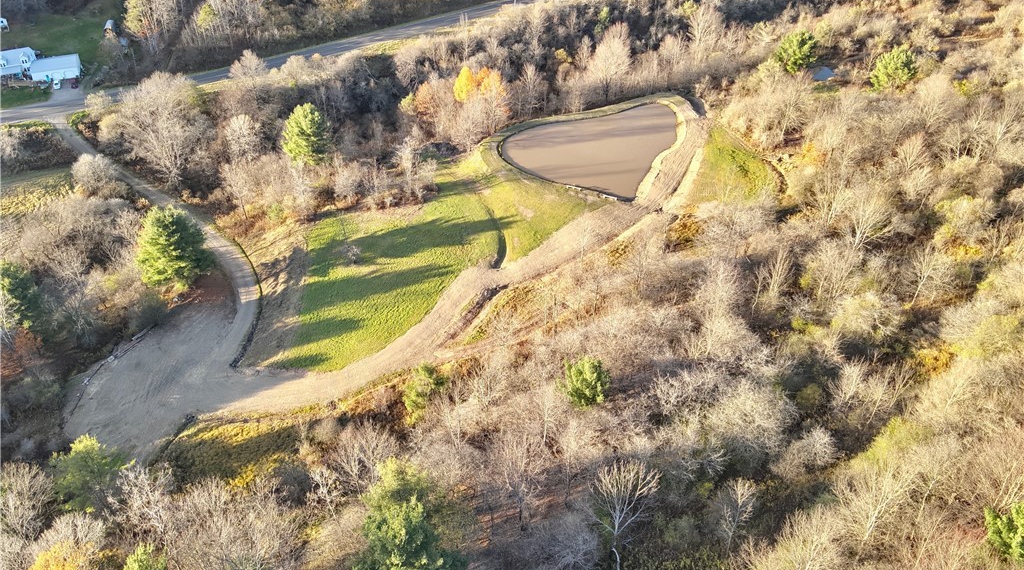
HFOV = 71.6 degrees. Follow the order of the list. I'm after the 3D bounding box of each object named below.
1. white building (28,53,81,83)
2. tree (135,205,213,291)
[{"bbox_3d":[-127.944,-61.331,199.385,12.000,4.700,8.800,-12,36,-16],"label":"white building"},{"bbox_3d":[-52.313,-5.834,110.051,11.630,13.950,11.630,0,35,0],"label":"tree"}]

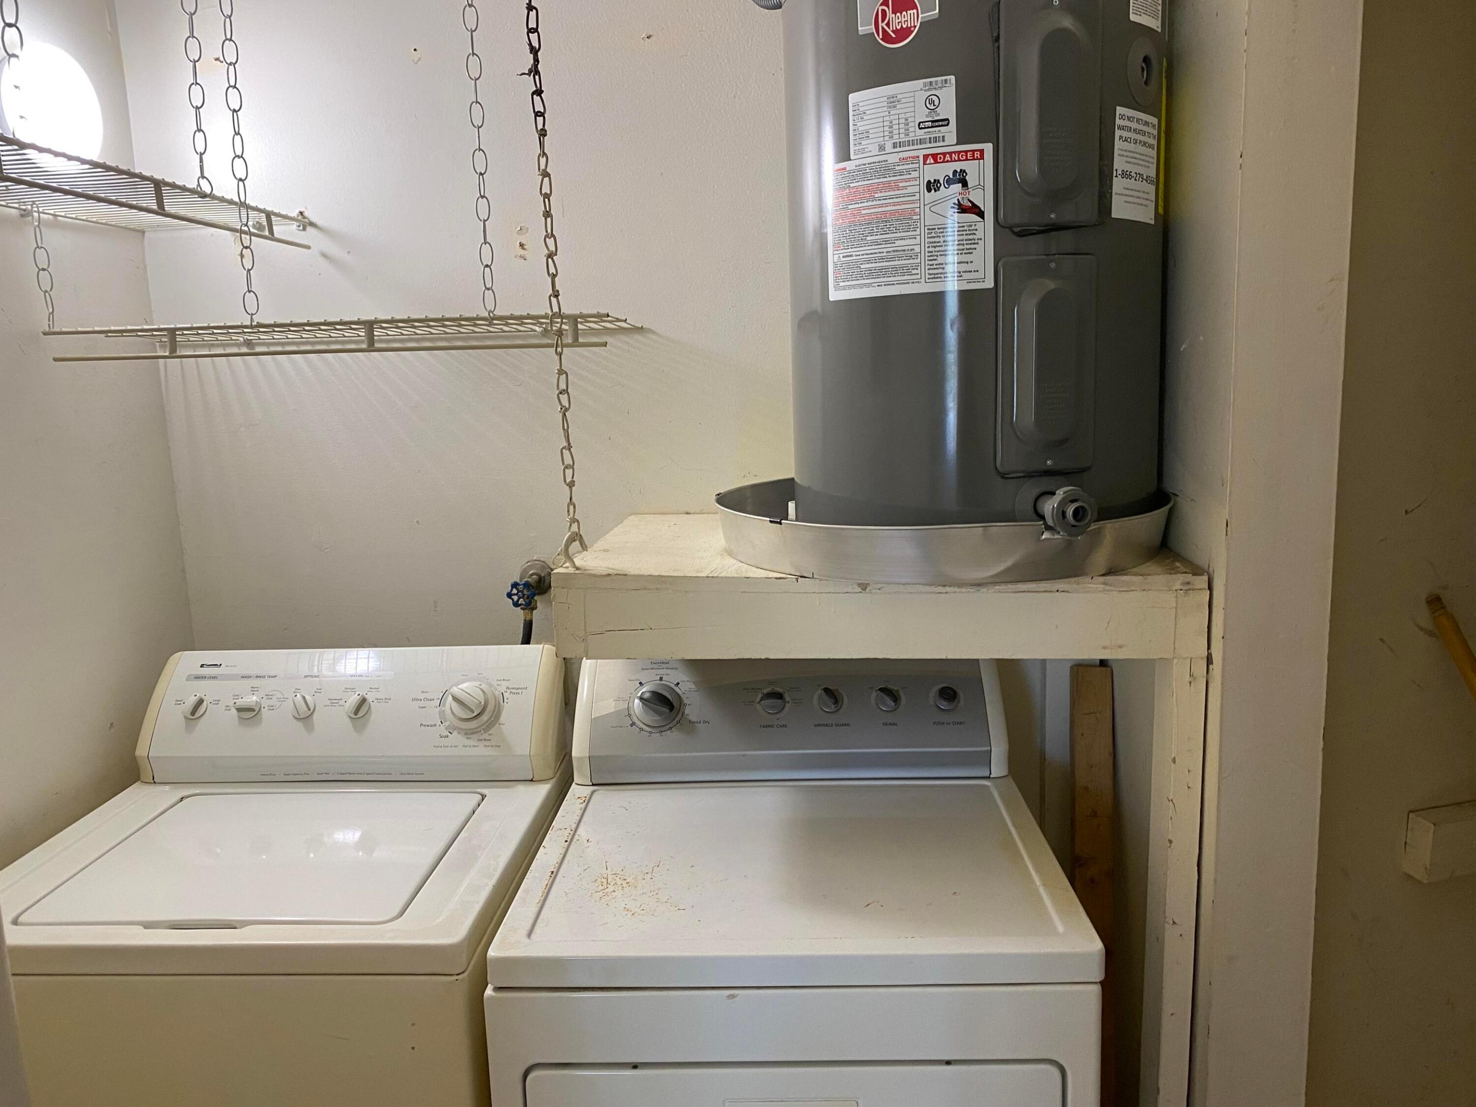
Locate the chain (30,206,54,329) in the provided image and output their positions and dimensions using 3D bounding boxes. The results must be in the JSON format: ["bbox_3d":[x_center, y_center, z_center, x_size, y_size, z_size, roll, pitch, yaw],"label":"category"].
[{"bbox_3d":[-1.031,-0.423,1.646,0.025,0.184,0.023,-1,8,4],"label":"chain"}]

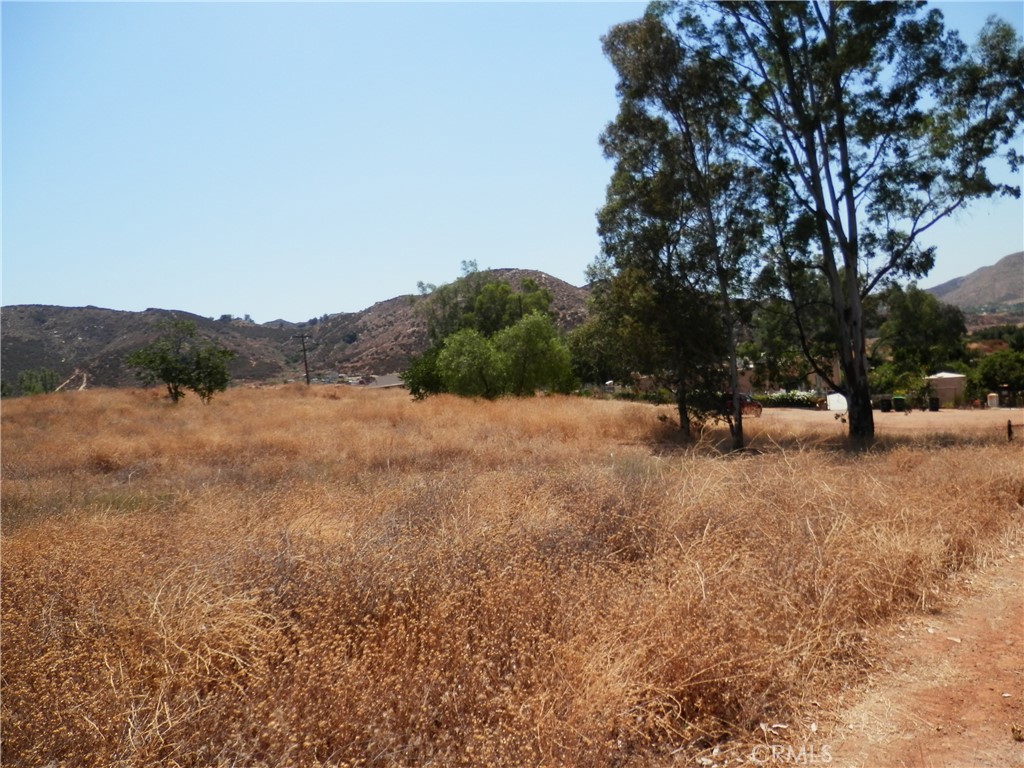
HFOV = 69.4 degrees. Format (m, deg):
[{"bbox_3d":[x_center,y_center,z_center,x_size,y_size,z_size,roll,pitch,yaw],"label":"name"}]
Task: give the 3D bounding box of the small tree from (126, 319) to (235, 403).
[{"bbox_3d":[-18.830,-1.250,42.000,6.100,4.900,5.000,0,0,0],"label":"small tree"}]

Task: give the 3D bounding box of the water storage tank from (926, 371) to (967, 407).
[{"bbox_3d":[36.430,0.420,62.000,3.300,3.100,3.300,0,0,11],"label":"water storage tank"}]

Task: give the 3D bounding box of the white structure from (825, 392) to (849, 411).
[{"bbox_3d":[25.170,1.370,57.000,1.850,1.400,1.500,0,0,17],"label":"white structure"}]

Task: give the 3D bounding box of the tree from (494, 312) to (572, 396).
[{"bbox_3d":[1.600,-2.190,55.000,6.000,6.500,5.600,0,0,0],"label":"tree"}]

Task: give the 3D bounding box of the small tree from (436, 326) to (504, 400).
[{"bbox_3d":[-3.050,-1.400,53.000,5.000,5.100,4.700,0,0,0],"label":"small tree"}]

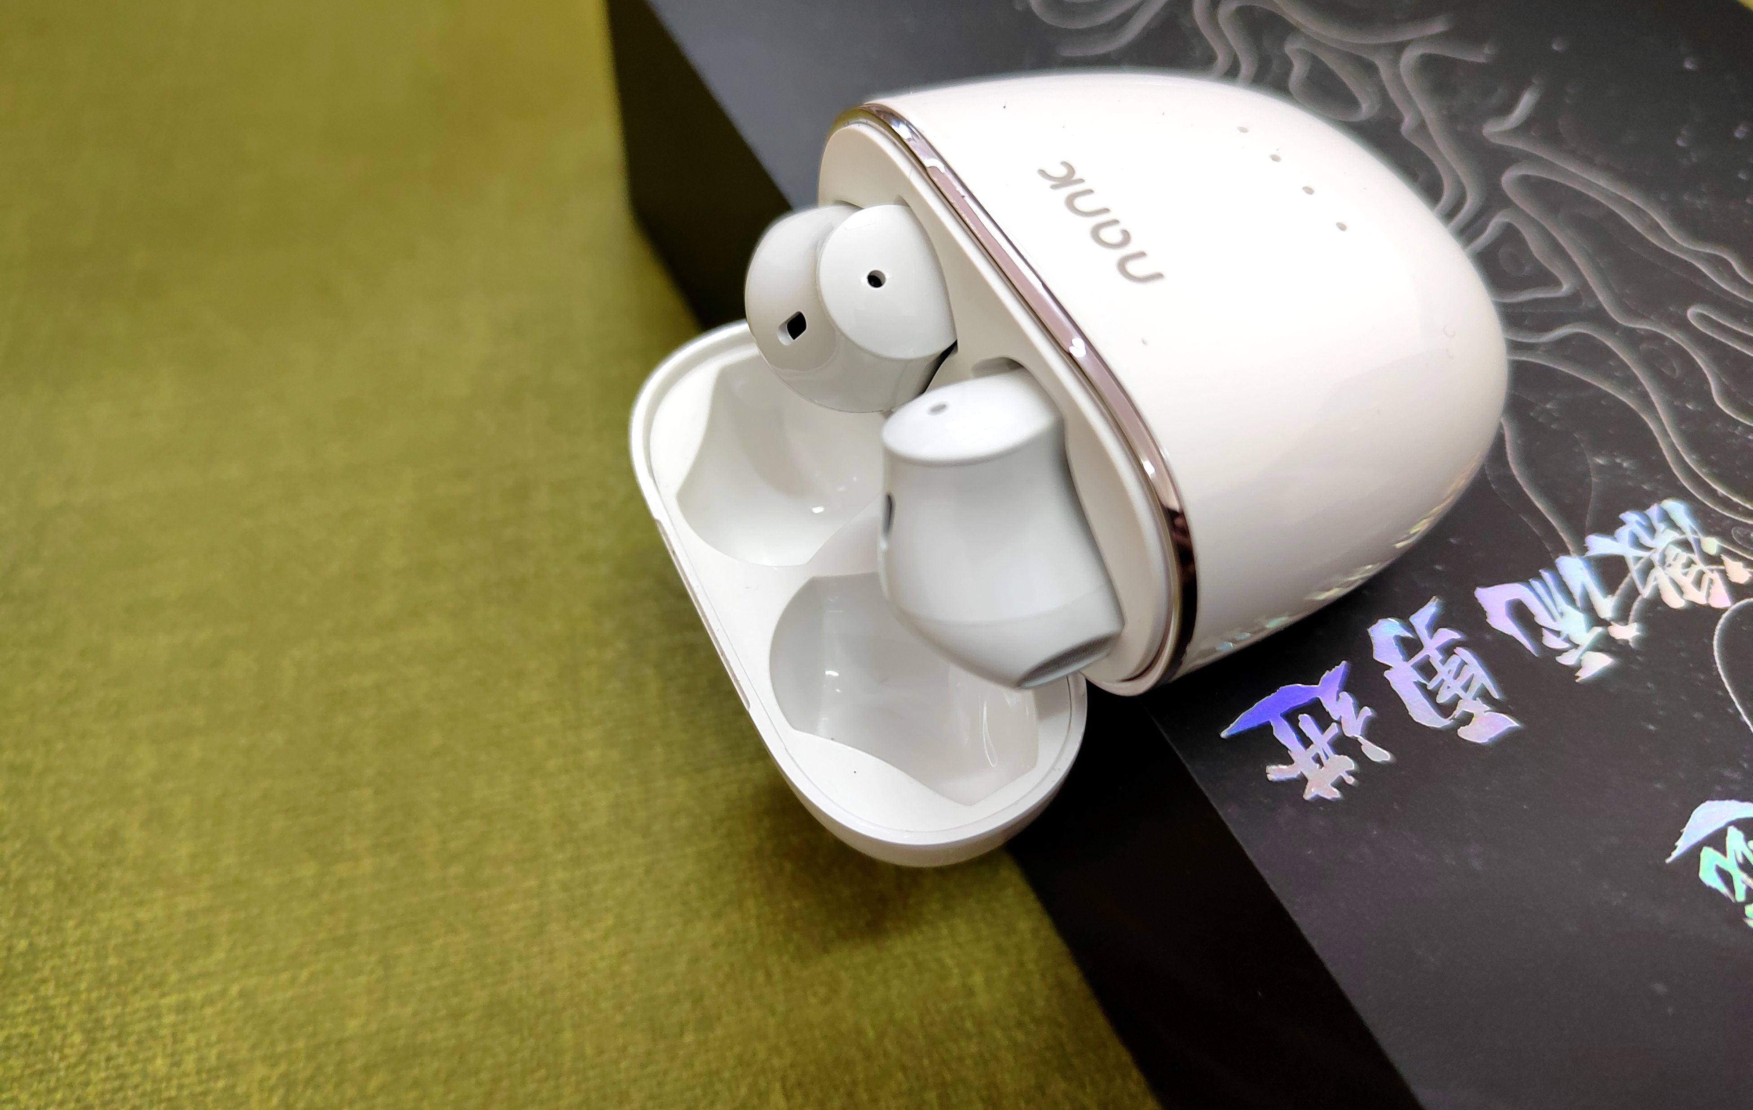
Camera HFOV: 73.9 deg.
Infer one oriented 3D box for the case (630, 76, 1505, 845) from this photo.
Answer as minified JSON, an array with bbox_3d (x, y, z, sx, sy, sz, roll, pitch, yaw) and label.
[{"bbox_3d":[0.014,-0.009,0.097,0.064,0.046,0.051,-20,61,-21],"label":"case"}]

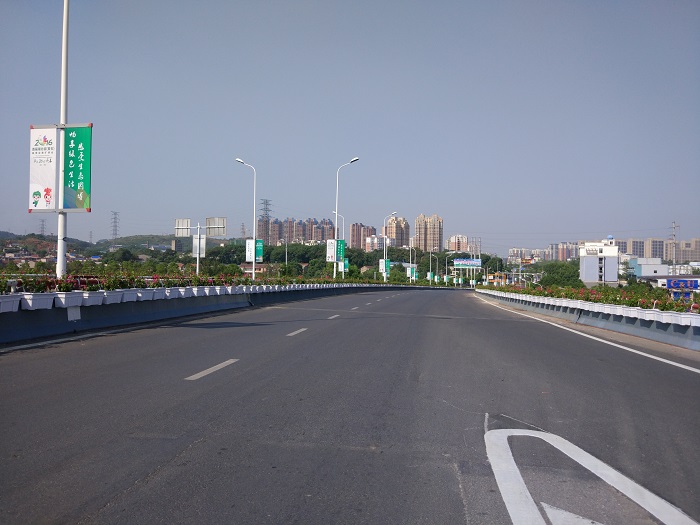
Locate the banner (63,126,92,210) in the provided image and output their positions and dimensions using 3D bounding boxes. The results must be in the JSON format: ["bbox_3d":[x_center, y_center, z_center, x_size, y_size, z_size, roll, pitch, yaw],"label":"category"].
[{"bbox_3d":[-6.226,-2.150,12.950,0.690,1.930,0.060,1,-1,8],"label":"banner"}]

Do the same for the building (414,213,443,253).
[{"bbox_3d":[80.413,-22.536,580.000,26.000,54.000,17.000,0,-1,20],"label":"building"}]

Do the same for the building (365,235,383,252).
[{"bbox_3d":[30.537,-22.254,700.000,16.000,23.000,16.000,0,-1,30],"label":"building"}]

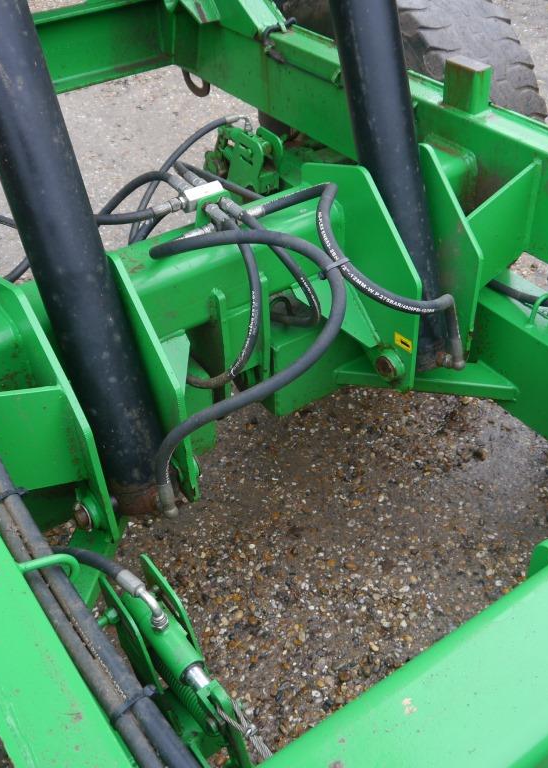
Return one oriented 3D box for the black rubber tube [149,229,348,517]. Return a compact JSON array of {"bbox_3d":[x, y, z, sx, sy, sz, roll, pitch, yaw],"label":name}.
[{"bbox_3d":[-0.114,-0.055,1.344,0.316,0.399,0.370,-25,46,-25],"label":"black rubber tube"}]

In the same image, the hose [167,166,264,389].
[{"bbox_3d":[-0.153,-0.185,1.510,0.169,0.278,0.365,-25,46,-25],"label":"hose"}]

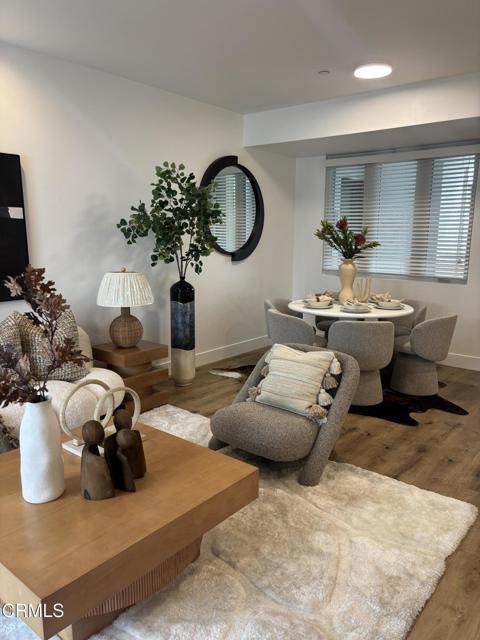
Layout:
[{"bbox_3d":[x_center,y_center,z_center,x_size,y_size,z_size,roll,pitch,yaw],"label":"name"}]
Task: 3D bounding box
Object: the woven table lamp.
[{"bbox_3d":[-0.948,-0.101,3.946,0.472,0.655,0.472,0,11,0],"label":"woven table lamp"}]

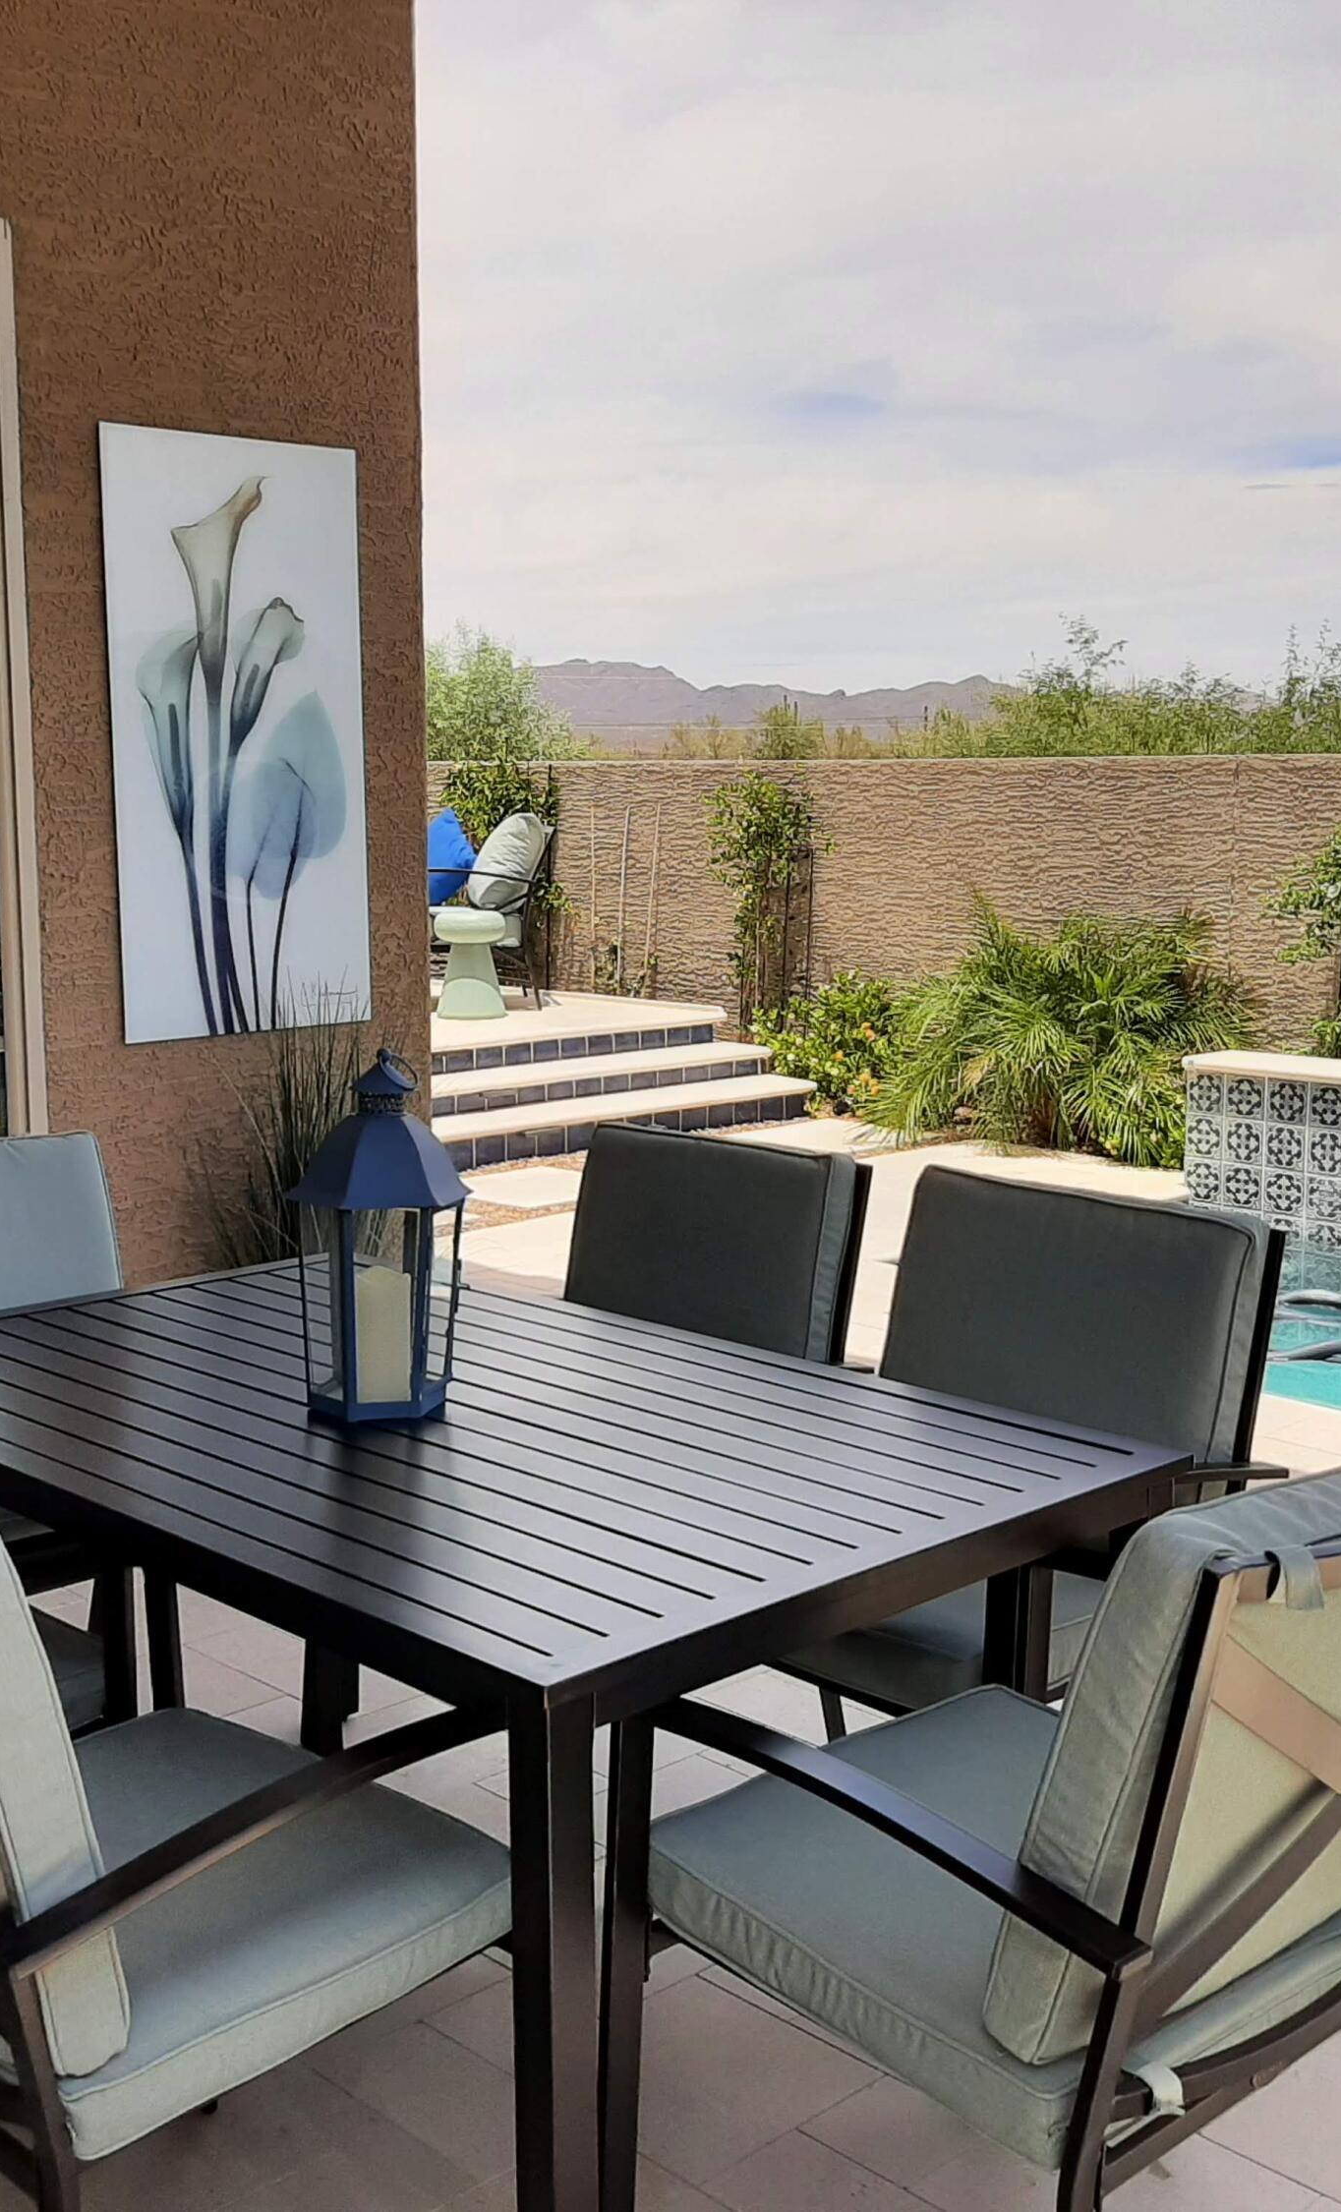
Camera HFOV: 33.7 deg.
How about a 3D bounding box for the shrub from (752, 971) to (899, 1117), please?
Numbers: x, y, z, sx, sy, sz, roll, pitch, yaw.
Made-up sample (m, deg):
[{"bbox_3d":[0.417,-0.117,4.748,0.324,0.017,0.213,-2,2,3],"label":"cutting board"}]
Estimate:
[{"bbox_3d":[0.752,-0.291,10.550,0.750,0.720,0.700,-1,8,0],"label":"shrub"}]

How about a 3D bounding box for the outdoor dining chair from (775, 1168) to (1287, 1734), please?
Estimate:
[{"bbox_3d":[0.349,0.602,2.755,0.640,0.930,0.600,-7,10,-41],"label":"outdoor dining chair"}]

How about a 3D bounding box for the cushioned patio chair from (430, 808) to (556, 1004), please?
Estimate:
[{"bbox_3d":[-0.978,-0.913,10.578,0.800,0.910,0.700,-1,8,-7],"label":"cushioned patio chair"}]

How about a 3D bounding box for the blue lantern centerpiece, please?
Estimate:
[{"bbox_3d":[-0.350,0.149,2.637,0.210,0.430,0.210,-2,8,-8],"label":"blue lantern centerpiece"}]

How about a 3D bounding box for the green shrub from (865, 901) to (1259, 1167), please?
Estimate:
[{"bbox_3d":[1.664,-0.303,9.550,1.600,1.100,1.400,-1,8,0],"label":"green shrub"}]

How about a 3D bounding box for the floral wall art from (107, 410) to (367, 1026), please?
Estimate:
[{"bbox_3d":[-0.898,-0.771,4.661,0.605,1.225,0.030,-7,10,-41],"label":"floral wall art"}]

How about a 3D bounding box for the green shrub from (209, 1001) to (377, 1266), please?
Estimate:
[{"bbox_3d":[-0.732,0.307,4.541,0.440,1.060,0.420,-7,10,-41],"label":"green shrub"}]

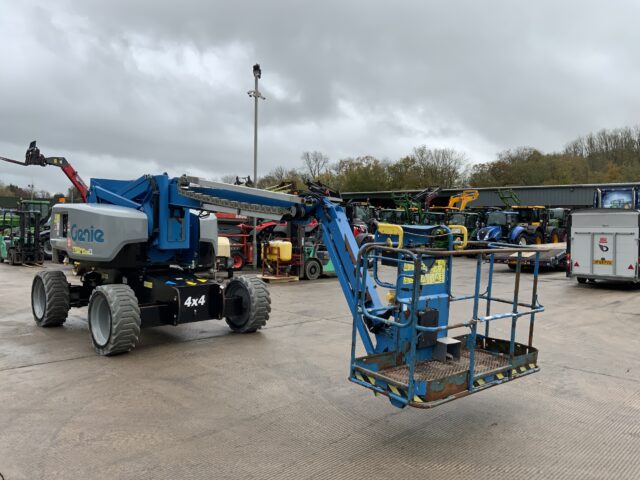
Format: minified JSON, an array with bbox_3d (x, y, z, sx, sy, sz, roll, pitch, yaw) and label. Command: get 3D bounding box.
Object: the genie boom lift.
[{"bbox_3d":[-1.250,0.230,7.150,7.500,2.450,2.620,2,2,45],"label":"genie boom lift"}]

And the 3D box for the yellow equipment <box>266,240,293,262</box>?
[{"bbox_3d":[-1.238,0.334,16.000,0.860,0.620,0.680,1,1,6],"label":"yellow equipment"}]

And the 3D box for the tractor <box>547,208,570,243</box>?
[{"bbox_3d":[16.820,-0.699,37.500,2.350,2.850,4.500,2,2,45],"label":"tractor"}]

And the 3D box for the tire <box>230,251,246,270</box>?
[{"bbox_3d":[-2.979,0.749,19.600,0.730,0.730,0.250,0,2,-18],"label":"tire"}]

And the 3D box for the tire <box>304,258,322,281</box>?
[{"bbox_3d":[-0.198,0.909,16.300,0.610,0.610,0.200,0,2,-30],"label":"tire"}]

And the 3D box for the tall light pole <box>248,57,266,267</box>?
[{"bbox_3d":[-2.340,-2.688,19.901,0.600,7.580,0.500,1,1,6],"label":"tall light pole"}]

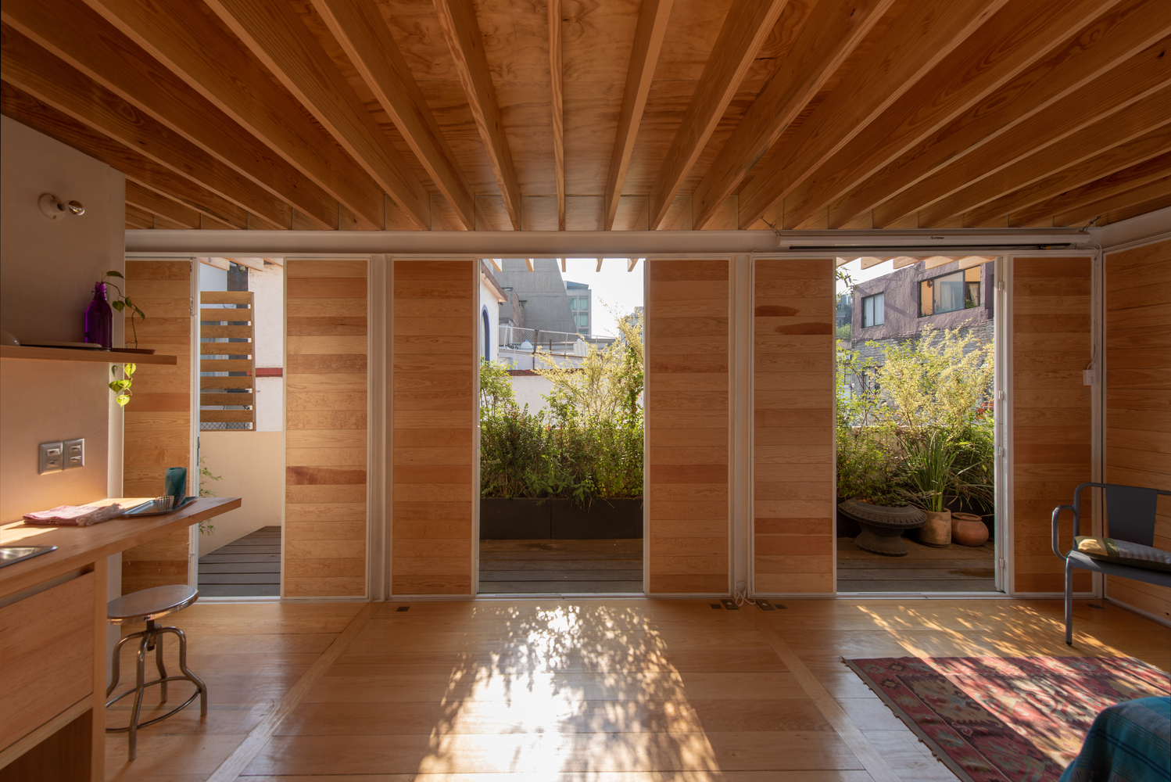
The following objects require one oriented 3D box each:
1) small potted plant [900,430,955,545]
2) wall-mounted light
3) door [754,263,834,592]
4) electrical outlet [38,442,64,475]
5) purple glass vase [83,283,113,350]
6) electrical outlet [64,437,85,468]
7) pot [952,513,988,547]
[{"bbox_3d":[2.994,0.822,3.970,0.410,1.000,0.400,0,0,-1],"label":"small potted plant"},{"bbox_3d":[-2.093,-0.742,1.844,0.134,0.102,0.102,0,0,-1],"label":"wall-mounted light"},{"bbox_3d":[1.376,0.233,3.005,0.545,2.185,0.055,0,0,-1],"label":"door"},{"bbox_3d":[-2.153,0.273,1.838,0.013,0.120,0.083,0,0,-1],"label":"electrical outlet"},{"bbox_3d":[-2.029,-0.313,1.900,0.078,0.280,0.078,0,0,-1],"label":"purple glass vase"},{"bbox_3d":[-2.155,0.265,1.924,0.013,0.120,0.081,0,0,-1],"label":"electrical outlet"},{"bbox_3d":[3.337,1.208,3.960,0.265,0.225,0.265,0,0,0],"label":"pot"}]

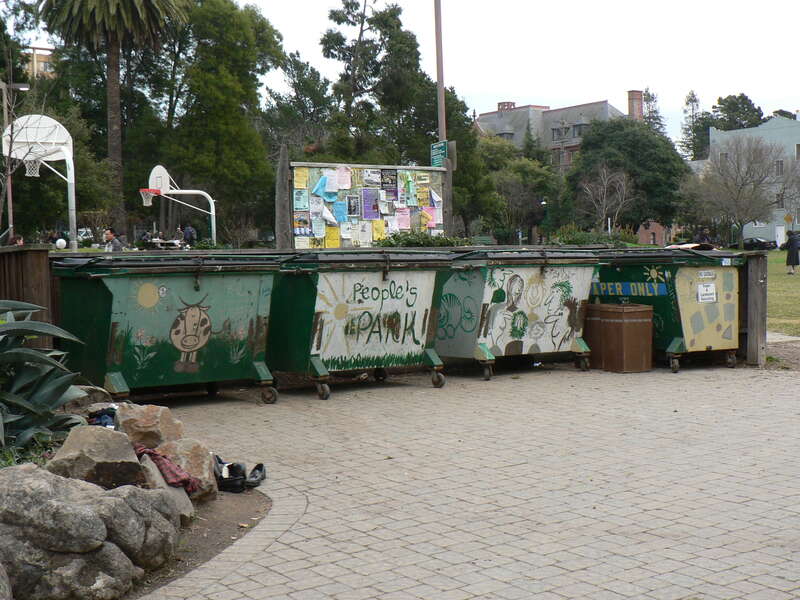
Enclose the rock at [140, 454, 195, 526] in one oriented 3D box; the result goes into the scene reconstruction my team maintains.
[{"bbox_3d":[-1.450,1.182,7.350,0.370,0.390,0.420,-1,3,0],"label":"rock"}]

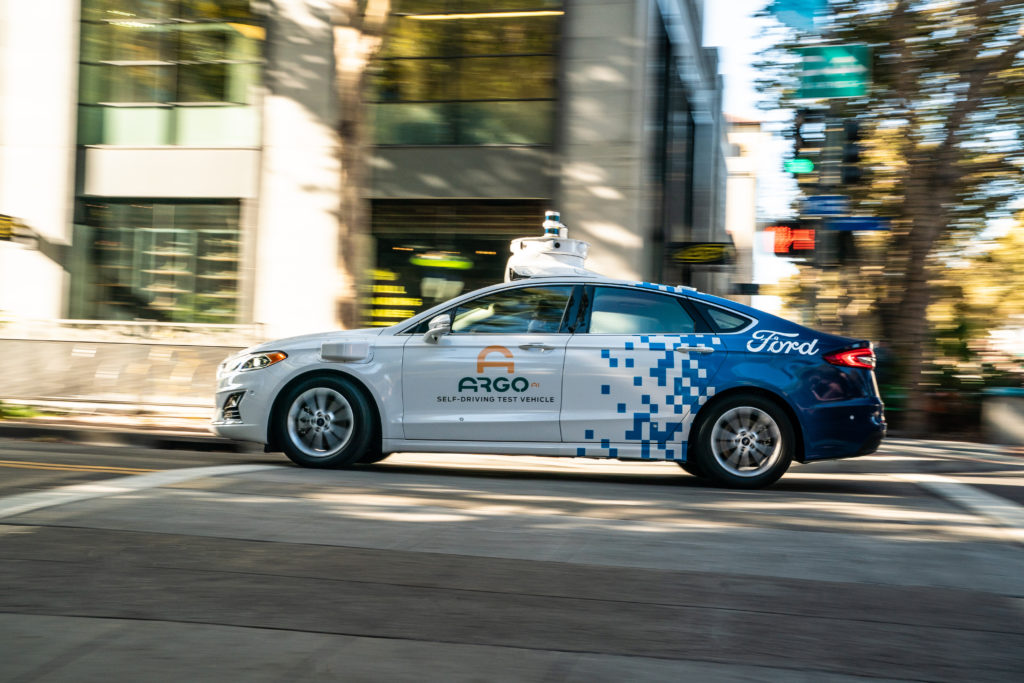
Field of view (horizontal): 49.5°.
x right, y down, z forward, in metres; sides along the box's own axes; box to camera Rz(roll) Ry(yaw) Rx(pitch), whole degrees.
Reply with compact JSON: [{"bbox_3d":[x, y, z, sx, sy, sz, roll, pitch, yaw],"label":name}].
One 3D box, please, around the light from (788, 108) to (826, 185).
[{"bbox_3d":[3.486,-2.308,13.131,0.310,0.850,0.370,2,-2,11],"label":"light"}]

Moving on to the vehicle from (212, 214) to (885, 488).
[{"bbox_3d":[0.265,0.020,8.378,4.870,1.930,1.950,2,-4,2],"label":"vehicle"}]

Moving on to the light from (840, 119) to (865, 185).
[{"bbox_3d":[4.010,-2.244,13.104,0.370,0.800,0.300,2,-2,11],"label":"light"}]

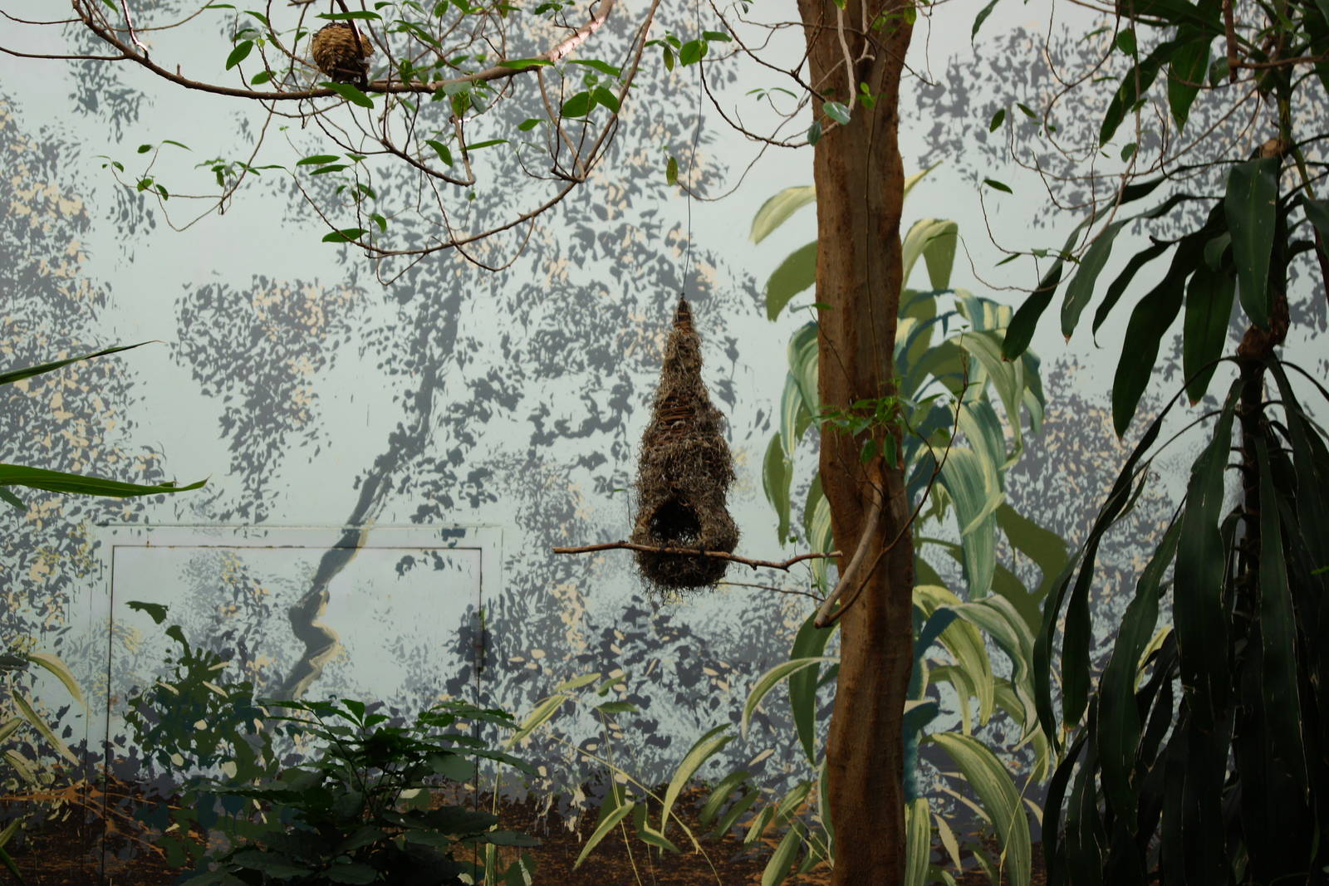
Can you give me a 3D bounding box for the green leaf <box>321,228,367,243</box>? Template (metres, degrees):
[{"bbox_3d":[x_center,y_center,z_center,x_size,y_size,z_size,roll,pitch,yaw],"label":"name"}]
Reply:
[{"bbox_3d":[-0.550,-0.356,5.200,0.080,0.012,0.034,-10,-28,0],"label":"green leaf"}]

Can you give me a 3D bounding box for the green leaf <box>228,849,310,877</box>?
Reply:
[{"bbox_3d":[-0.770,0.819,5.900,0.158,0.051,0.080,1,-7,0],"label":"green leaf"}]

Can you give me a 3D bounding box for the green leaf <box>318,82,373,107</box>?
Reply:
[{"bbox_3d":[-0.597,-0.655,5.700,0.102,0.049,0.045,1,-7,0],"label":"green leaf"}]

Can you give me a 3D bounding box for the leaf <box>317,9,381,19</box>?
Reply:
[{"bbox_3d":[-0.593,-0.808,5.700,0.121,0.020,0.045,1,-7,0],"label":"leaf"}]

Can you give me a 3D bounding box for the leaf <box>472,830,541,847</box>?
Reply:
[{"bbox_3d":[-0.280,0.695,5.300,0.134,0.015,0.045,3,25,13],"label":"leaf"}]

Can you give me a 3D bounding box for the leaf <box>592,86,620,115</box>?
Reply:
[{"bbox_3d":[-0.111,-0.645,5.700,0.053,0.053,0.040,1,-7,0],"label":"leaf"}]

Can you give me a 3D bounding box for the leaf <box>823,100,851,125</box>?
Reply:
[{"bbox_3d":[0.290,-0.557,5.100,0.053,0.036,0.012,34,-26,11],"label":"leaf"}]

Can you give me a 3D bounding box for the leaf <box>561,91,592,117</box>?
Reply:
[{"bbox_3d":[-0.165,-0.639,5.700,0.061,0.047,0.040,1,-7,0],"label":"leaf"}]

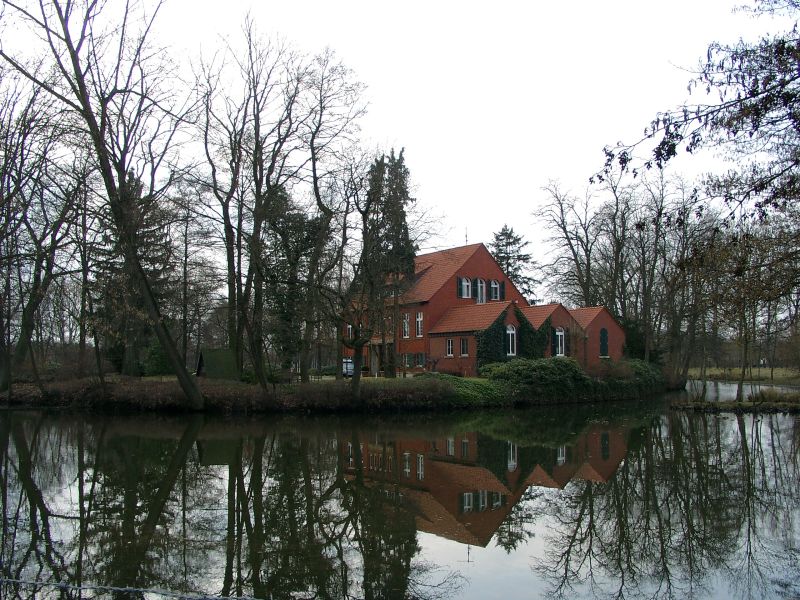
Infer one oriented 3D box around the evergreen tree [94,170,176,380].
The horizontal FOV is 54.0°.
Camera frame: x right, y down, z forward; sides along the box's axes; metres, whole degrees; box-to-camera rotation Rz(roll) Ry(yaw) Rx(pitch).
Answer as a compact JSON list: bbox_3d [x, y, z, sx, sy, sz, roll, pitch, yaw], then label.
[{"bbox_3d":[-25.178,-2.618,74.520,7.730,19.660,7.730,0,-5,0],"label":"evergreen tree"}]

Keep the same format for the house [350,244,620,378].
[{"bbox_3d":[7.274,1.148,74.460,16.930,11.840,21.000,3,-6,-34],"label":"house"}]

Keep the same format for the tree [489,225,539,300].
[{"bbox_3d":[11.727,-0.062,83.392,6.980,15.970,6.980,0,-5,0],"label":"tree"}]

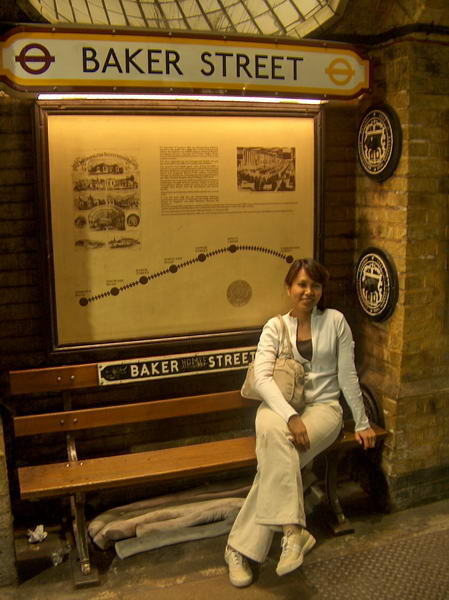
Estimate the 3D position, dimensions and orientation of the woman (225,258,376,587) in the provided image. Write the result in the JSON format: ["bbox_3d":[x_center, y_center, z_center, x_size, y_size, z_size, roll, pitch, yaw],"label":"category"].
[{"bbox_3d":[0.344,0.470,2.758,0.598,1.283,0.675,0,10,6],"label":"woman"}]

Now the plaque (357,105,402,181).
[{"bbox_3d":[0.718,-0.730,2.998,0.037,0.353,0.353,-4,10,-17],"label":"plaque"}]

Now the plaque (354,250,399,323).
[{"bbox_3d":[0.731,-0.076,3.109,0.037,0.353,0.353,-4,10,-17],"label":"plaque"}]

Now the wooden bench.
[{"bbox_3d":[-0.065,0.681,2.898,1.660,0.838,0.396,-4,10,-17],"label":"wooden bench"}]

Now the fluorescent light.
[{"bbox_3d":[-0.155,-0.871,2.764,1.254,0.043,0.048,-4,10,-17],"label":"fluorescent light"}]

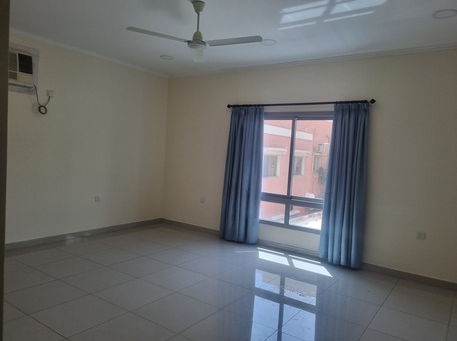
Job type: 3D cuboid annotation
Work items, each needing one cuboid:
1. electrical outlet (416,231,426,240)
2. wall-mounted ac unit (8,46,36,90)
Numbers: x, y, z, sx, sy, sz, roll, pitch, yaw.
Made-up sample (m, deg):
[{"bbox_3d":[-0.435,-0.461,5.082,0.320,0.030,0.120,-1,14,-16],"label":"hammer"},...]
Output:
[{"bbox_3d":[2.504,0.853,4.458,0.090,0.087,0.014,5,3,35],"label":"electrical outlet"},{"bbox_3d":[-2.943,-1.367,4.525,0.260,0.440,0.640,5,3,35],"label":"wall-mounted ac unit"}]

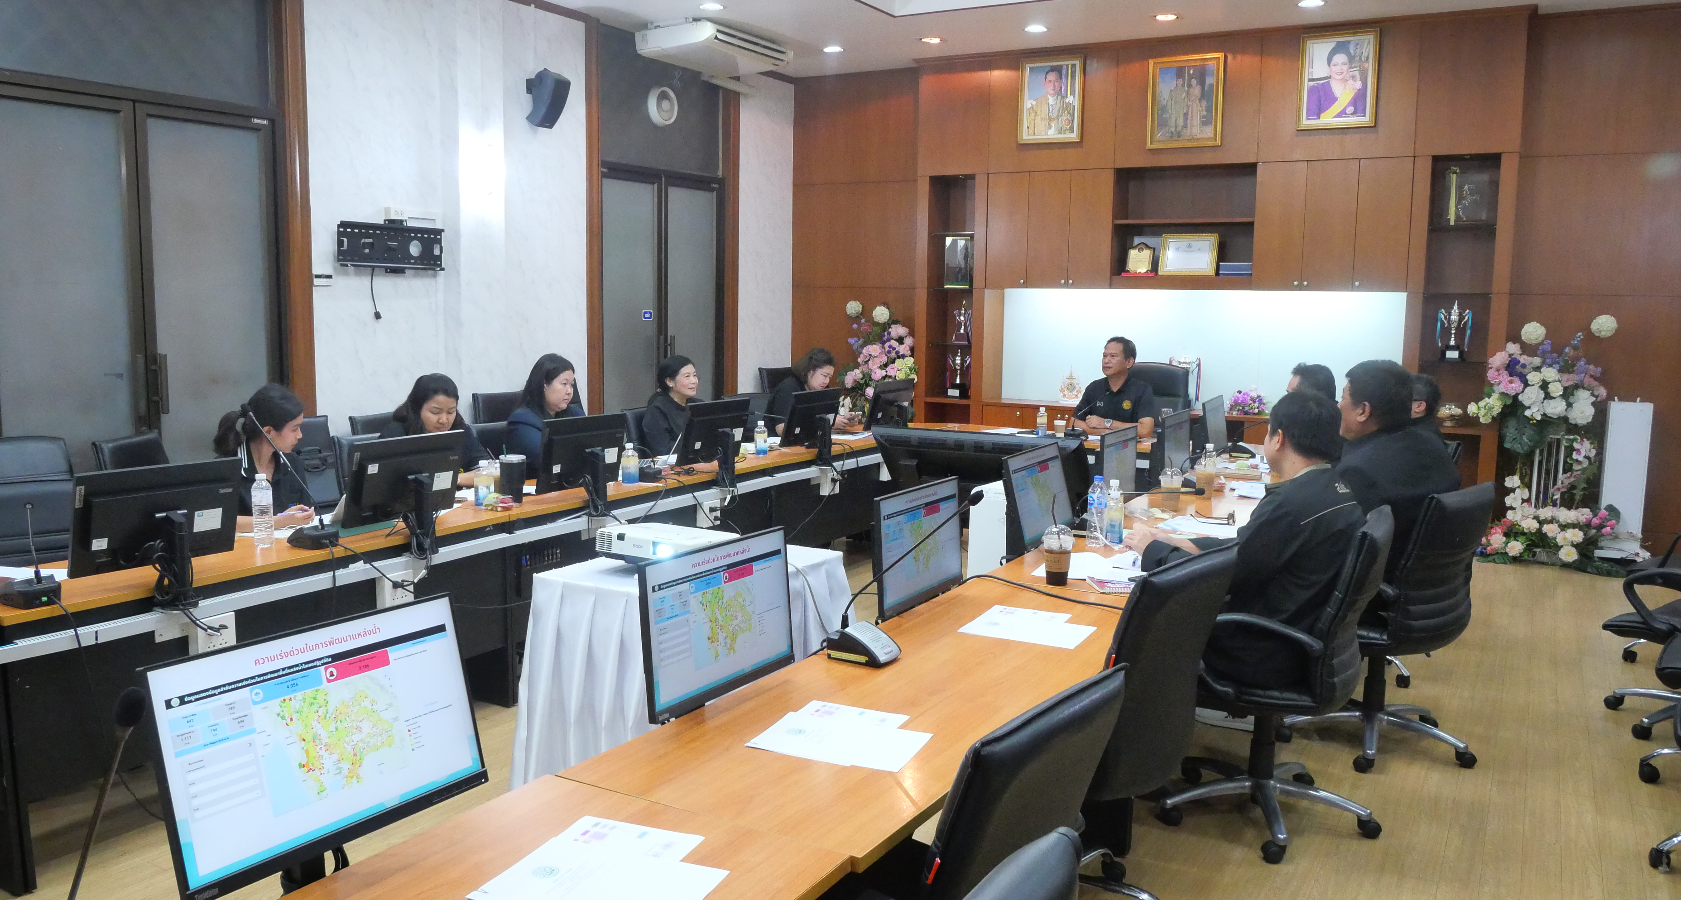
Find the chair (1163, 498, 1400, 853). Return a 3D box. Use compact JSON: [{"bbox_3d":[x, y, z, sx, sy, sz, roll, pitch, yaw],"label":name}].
[{"bbox_3d":[1.370,0.679,3.482,0.630,0.970,0.640,5,8,32],"label":"chair"}]

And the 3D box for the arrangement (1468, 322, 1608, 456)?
[{"bbox_3d":[4.648,-0.404,7.532,0.860,0.860,0.600,5,8,32],"label":"arrangement"}]

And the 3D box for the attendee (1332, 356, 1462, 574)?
[{"bbox_3d":[1.889,0.393,4.215,0.800,1.380,0.550,5,8,32],"label":"attendee"}]

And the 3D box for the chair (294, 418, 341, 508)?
[{"bbox_3d":[-2.588,0.355,5.601,0.640,0.990,0.600,5,8,28],"label":"chair"}]

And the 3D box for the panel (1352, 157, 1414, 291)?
[{"bbox_3d":[3.866,-1.597,7.981,0.355,0.920,0.030,5,8,29],"label":"panel"}]

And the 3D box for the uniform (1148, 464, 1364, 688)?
[{"bbox_3d":[1.316,0.383,3.541,0.600,0.660,0.500,5,8,32],"label":"uniform"}]

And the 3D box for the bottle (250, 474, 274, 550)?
[{"bbox_3d":[-1.891,0.198,3.657,0.067,0.237,0.067,6,9,32],"label":"bottle"}]

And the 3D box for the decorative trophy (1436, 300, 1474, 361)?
[{"bbox_3d":[4.343,-0.842,7.932,0.210,0.440,0.150,5,8,29],"label":"decorative trophy"}]

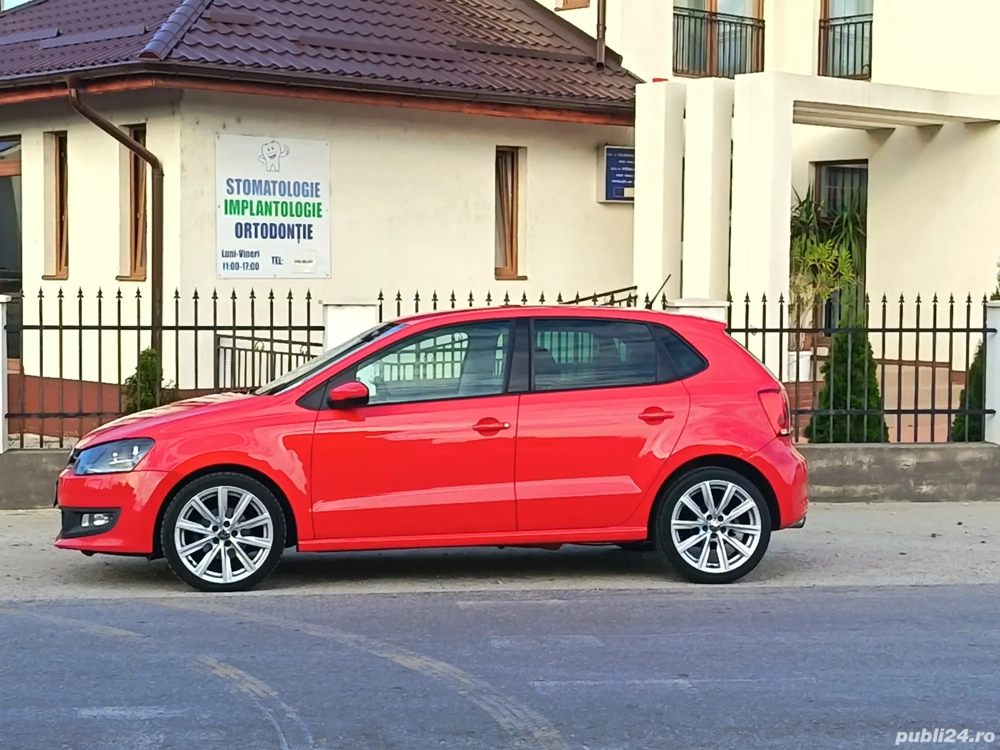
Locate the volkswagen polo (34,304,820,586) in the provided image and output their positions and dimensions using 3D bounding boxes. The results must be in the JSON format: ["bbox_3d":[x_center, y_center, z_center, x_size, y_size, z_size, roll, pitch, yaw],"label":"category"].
[{"bbox_3d":[-0.325,0.287,9.870,3.970,1.445,1.700,0,4,-10],"label":"volkswagen polo"}]

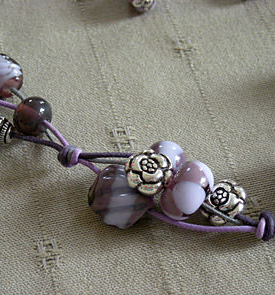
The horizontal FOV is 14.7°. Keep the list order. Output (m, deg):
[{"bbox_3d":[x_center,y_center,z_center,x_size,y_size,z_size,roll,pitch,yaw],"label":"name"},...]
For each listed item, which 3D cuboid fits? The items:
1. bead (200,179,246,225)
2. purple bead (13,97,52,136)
[{"bbox_3d":[0.021,0.014,0.266,0.012,0.006,0.012,0,60,24],"label":"bead"},{"bbox_3d":[-0.028,-0.008,0.289,0.010,0.010,0.010,0,44,0],"label":"purple bead"}]

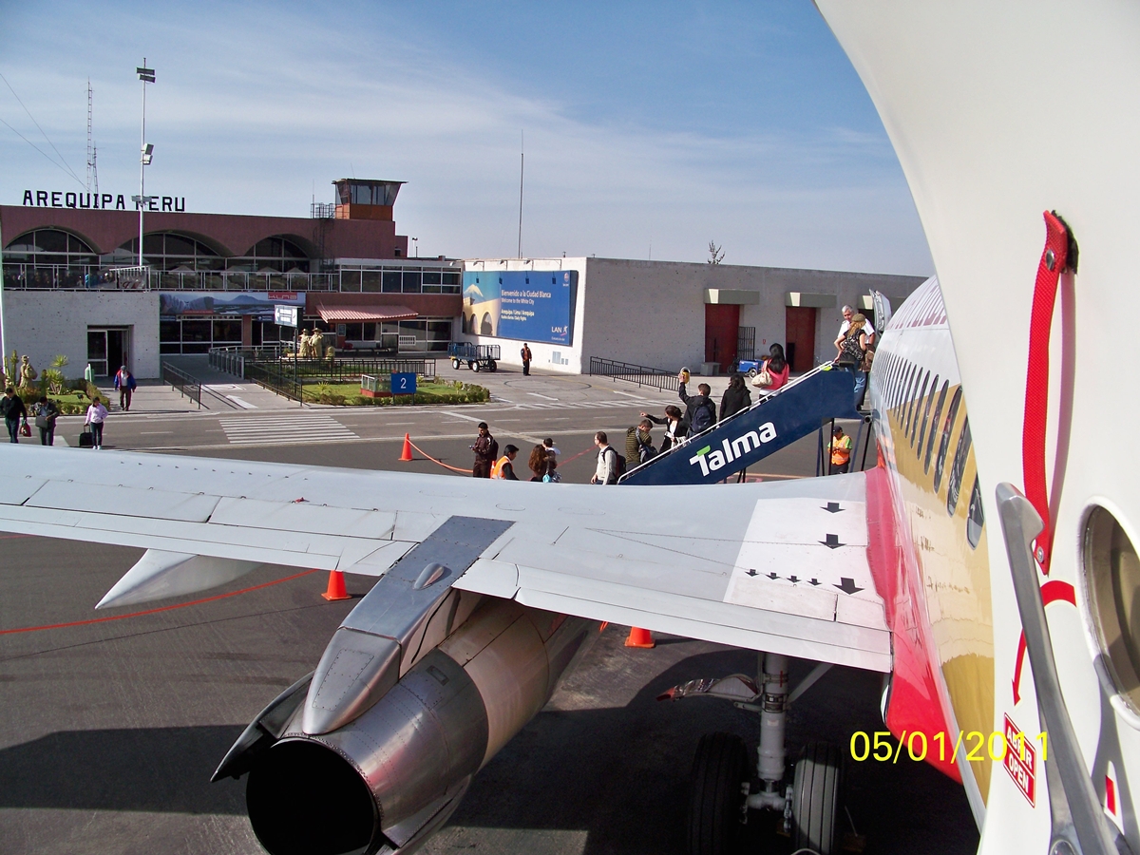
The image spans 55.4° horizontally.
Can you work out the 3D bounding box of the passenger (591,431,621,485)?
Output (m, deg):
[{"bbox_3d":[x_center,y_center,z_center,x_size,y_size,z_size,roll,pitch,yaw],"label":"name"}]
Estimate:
[{"bbox_3d":[0.700,0.956,19.906,0.520,1.760,0.520,-2,7,-21],"label":"passenger"}]

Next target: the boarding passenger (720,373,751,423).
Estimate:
[{"bbox_3d":[2.851,-0.151,18.994,0.540,1.560,0.380,0,7,-12],"label":"boarding passenger"}]

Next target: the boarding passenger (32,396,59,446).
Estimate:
[{"bbox_3d":[-13.997,0.000,29.100,0.580,1.660,0.450,0,7,-13],"label":"boarding passenger"}]

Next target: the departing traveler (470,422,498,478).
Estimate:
[{"bbox_3d":[-1.845,0.744,23.203,0.500,1.710,0.520,-5,10,-43],"label":"departing traveler"}]

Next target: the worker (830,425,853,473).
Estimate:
[{"bbox_3d":[5.902,0.807,23.902,0.540,1.690,0.380,3,7,13],"label":"worker"}]

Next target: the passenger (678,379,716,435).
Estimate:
[{"bbox_3d":[2.150,0.087,18.150,0.620,1.760,0.500,2,6,3],"label":"passenger"}]

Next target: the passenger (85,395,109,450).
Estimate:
[{"bbox_3d":[-13.843,-0.125,31.800,0.660,1.560,0.420,-1,7,-25],"label":"passenger"}]

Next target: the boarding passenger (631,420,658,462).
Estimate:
[{"bbox_3d":[1.200,0.680,18.300,0.550,1.620,0.520,0,6,-18],"label":"boarding passenger"}]

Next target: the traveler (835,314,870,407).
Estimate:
[{"bbox_3d":[4.491,-1.013,17.300,0.580,1.600,0.500,4,6,17],"label":"traveler"}]

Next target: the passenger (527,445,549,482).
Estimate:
[{"bbox_3d":[-0.625,1.120,20.896,0.500,1.580,0.450,6,9,37],"label":"passenger"}]

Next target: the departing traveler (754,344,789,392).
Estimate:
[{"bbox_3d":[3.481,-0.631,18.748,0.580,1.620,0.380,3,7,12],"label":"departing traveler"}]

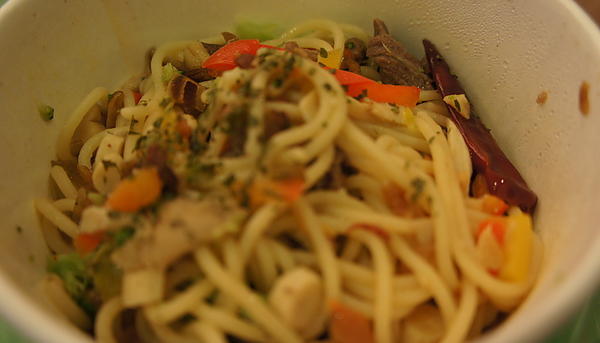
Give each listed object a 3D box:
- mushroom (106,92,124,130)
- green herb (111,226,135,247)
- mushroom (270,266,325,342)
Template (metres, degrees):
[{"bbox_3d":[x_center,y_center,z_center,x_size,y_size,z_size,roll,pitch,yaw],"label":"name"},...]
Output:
[{"bbox_3d":[-0.052,-0.018,0.156,0.005,0.009,0.006,0,50,0],"label":"mushroom"},{"bbox_3d":[-0.038,0.014,0.120,0.005,0.003,0.004,0,50,0],"label":"green herb"},{"bbox_3d":[-0.001,0.028,0.118,0.012,0.011,0.012,0,50,0],"label":"mushroom"}]

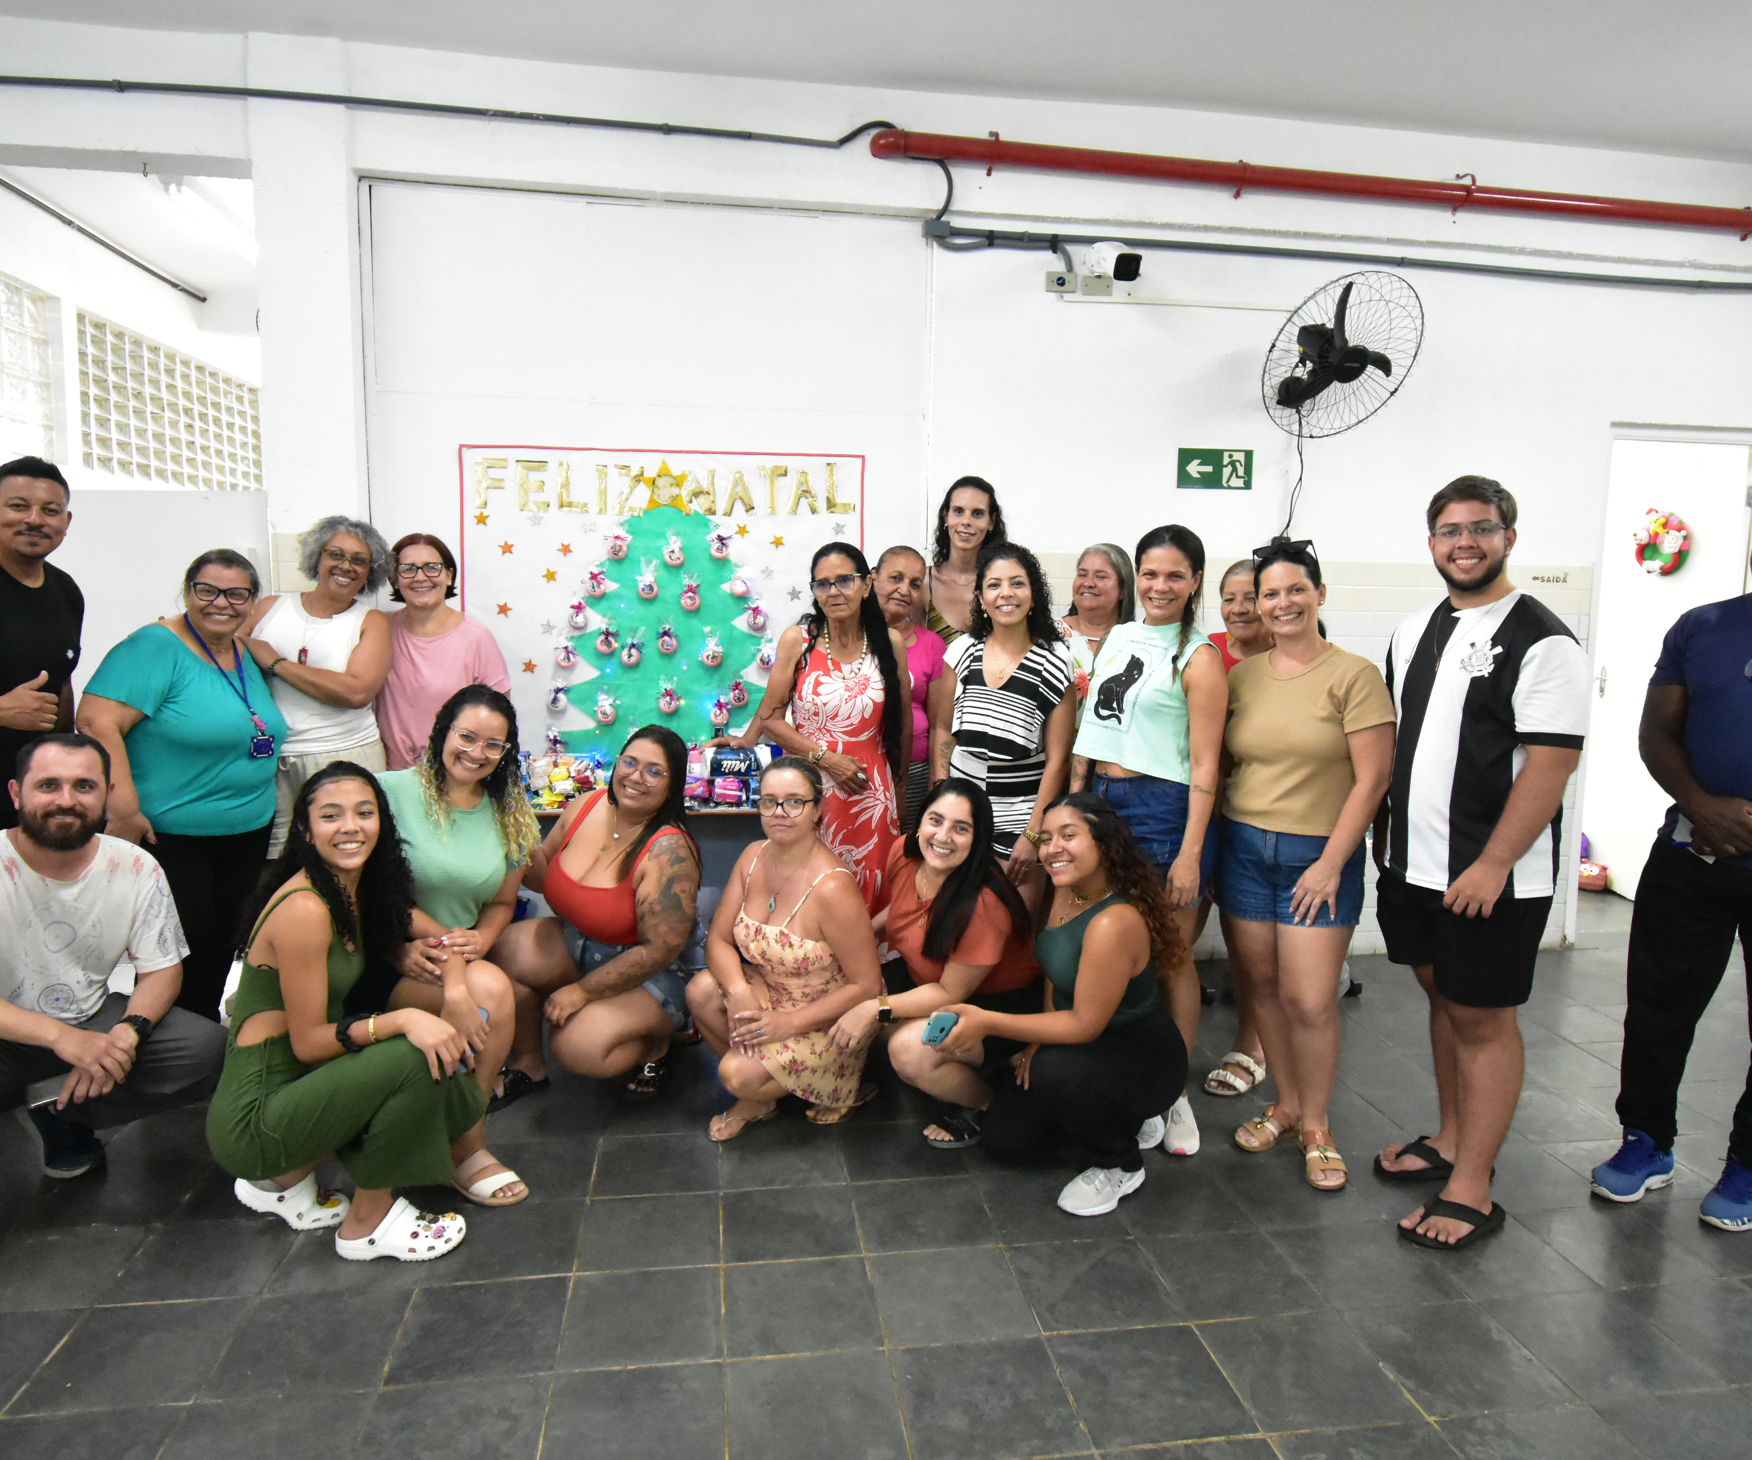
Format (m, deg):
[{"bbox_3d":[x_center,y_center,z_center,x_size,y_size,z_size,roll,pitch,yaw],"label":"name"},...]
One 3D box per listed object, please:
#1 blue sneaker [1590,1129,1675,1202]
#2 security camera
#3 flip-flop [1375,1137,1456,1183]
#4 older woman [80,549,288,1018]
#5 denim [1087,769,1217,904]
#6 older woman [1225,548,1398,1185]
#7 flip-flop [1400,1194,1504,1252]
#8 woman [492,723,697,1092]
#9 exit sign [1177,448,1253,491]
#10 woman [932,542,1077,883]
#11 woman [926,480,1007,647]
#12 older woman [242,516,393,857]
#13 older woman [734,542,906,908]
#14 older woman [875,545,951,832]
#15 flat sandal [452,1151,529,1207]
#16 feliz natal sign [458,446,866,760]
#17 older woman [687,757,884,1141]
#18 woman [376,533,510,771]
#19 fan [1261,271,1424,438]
[{"bbox_3d":[1.877,1.067,2.855,0.285,0.120,0.110,-4,8,-35],"label":"blue sneaker"},{"bbox_3d":[0.848,-1.681,4.150,0.100,0.100,0.200,-2,22,-26],"label":"security camera"},{"bbox_3d":[1.429,1.094,2.951,0.295,0.070,0.110,0,7,-3],"label":"flip-flop"},{"bbox_3d":[-1.907,0.259,3.236,0.390,1.530,0.540,6,8,39],"label":"older woman"},{"bbox_3d":[0.725,0.289,3.026,0.360,0.335,0.260,7,9,40],"label":"denim"},{"bbox_3d":[1.090,0.327,2.920,0.470,1.590,0.310,4,8,28],"label":"older woman"},{"bbox_3d":[1.323,1.112,2.644,0.295,0.062,0.115,-3,7,-29],"label":"flip-flop"},{"bbox_3d":[-0.771,0.507,3.240,0.540,1.070,0.620,3,7,15],"label":"woman"},{"bbox_3d":[1.307,-1.000,4.431,0.300,0.150,0.012,0,6,-8],"label":"exit sign"},{"bbox_3d":[0.358,0.270,3.233,0.430,1.575,0.290,1,6,4],"label":"woman"},{"bbox_3d":[0.282,0.111,3.699,0.460,1.810,0.280,1,7,3],"label":"woman"},{"bbox_3d":[-1.569,0.210,3.349,0.510,1.640,0.340,1,7,2],"label":"older woman"},{"bbox_3d":[-0.140,0.263,3.304,0.510,1.590,0.330,2,7,8],"label":"older woman"},{"bbox_3d":[0.065,0.241,3.554,0.460,1.580,0.290,0,7,-3],"label":"older woman"},{"bbox_3d":[-0.941,1.074,2.797,0.240,0.075,0.095,7,9,40],"label":"flat sandal"},{"bbox_3d":[-0.753,-0.425,4.182,1.430,1.150,0.030,0,6,-8],"label":"feliz natal sign"},{"bbox_3d":[-0.236,0.565,3.104,0.480,1.000,0.600,3,7,15],"label":"older woman"},{"bbox_3d":[-1.419,0.172,3.768,0.470,1.600,0.290,-1,7,-17],"label":"woman"},{"bbox_3d":[1.640,-1.369,4.149,0.610,0.610,0.360,-1,41,-16],"label":"fan"}]

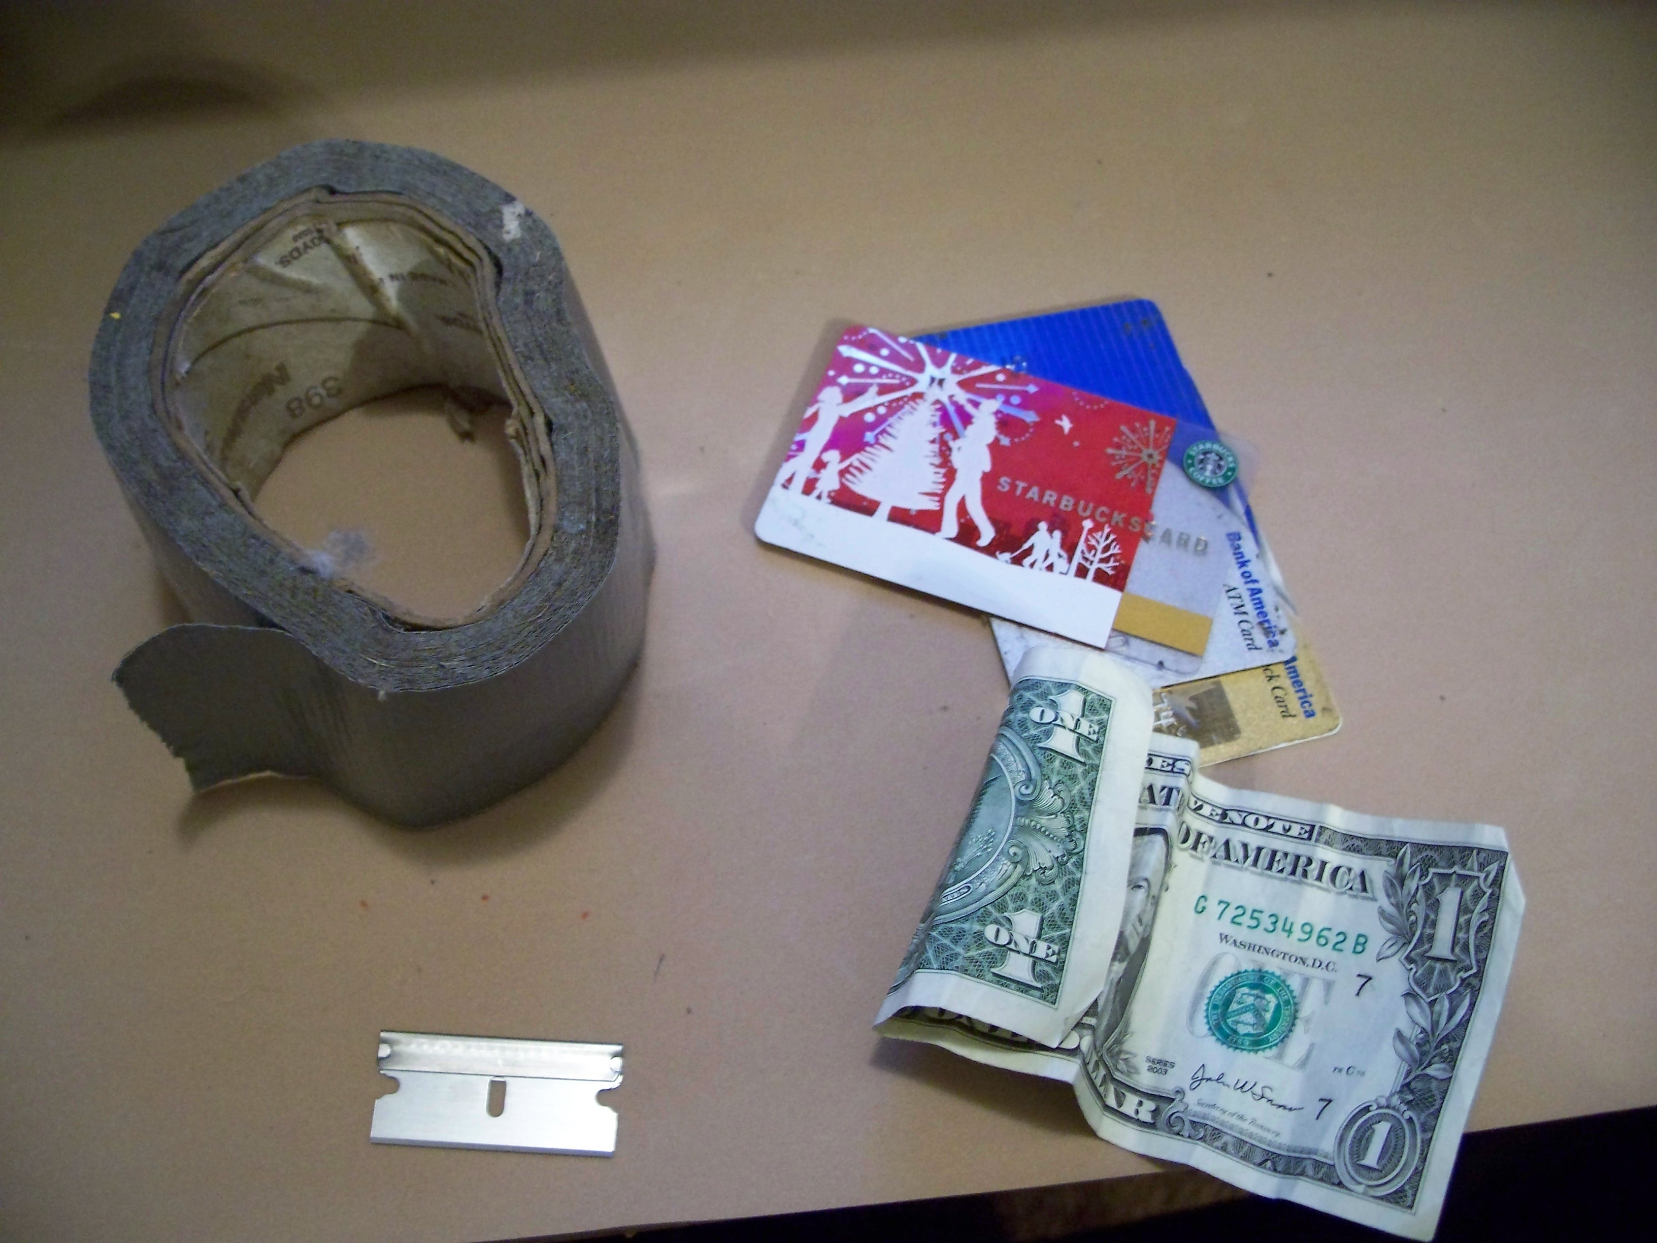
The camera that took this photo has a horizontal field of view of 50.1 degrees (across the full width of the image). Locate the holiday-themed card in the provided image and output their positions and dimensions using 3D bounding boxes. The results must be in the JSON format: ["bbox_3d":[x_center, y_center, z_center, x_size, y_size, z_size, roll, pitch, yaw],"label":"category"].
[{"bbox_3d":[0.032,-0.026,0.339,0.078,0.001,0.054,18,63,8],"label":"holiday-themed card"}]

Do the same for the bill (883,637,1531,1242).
[{"bbox_3d":[0.061,0.049,0.287,0.090,0.028,0.076,21,64,9],"label":"bill"}]

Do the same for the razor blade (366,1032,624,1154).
[{"bbox_3d":[-0.053,0.076,0.285,0.038,0.001,0.019,2,62,0],"label":"razor blade"}]

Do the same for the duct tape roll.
[{"bbox_3d":[-0.077,-0.025,0.311,0.087,0.049,0.113,-8,63,-6],"label":"duct tape roll"}]

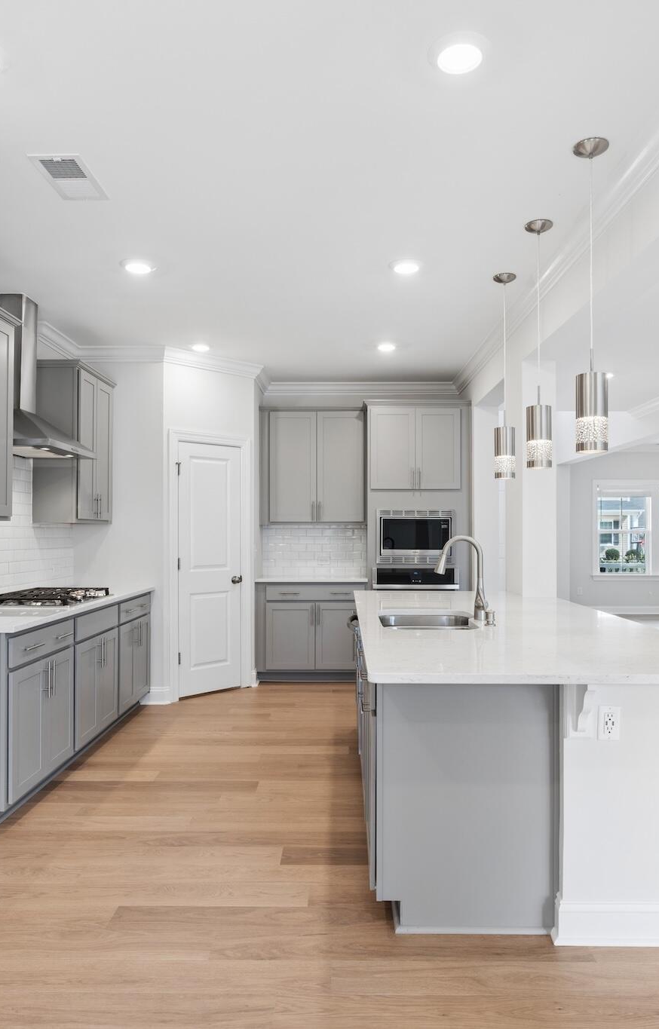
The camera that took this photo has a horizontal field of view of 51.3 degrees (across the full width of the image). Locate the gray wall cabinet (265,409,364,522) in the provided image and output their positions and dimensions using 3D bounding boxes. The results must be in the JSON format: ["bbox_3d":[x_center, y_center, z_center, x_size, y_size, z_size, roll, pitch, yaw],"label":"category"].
[{"bbox_3d":[-0.119,-0.437,6.518,0.930,1.090,0.340,0,-2,1],"label":"gray wall cabinet"}]

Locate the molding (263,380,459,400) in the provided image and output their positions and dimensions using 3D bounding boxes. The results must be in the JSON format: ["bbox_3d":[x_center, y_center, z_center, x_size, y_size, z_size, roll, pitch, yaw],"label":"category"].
[{"bbox_3d":[0.309,-1.185,6.509,1.867,0.120,0.100,0,-1,1],"label":"molding"}]

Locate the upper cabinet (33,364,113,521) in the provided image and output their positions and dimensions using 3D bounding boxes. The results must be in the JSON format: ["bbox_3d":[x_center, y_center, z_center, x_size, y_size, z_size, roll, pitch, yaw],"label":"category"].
[{"bbox_3d":[-1.838,-0.478,4.984,0.330,1.109,0.680,0,-1,1],"label":"upper cabinet"}]

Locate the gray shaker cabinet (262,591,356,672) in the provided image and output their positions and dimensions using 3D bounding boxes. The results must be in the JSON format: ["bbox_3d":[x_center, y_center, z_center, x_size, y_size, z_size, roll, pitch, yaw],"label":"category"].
[{"bbox_3d":[-0.125,1.008,6.210,0.910,0.826,0.620,0,-1,1],"label":"gray shaker cabinet"}]

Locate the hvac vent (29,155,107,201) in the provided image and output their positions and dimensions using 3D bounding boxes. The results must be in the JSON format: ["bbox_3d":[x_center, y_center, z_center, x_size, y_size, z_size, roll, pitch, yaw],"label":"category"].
[{"bbox_3d":[-1.018,-1.316,2.705,0.192,0.025,0.363,0,-1,1],"label":"hvac vent"}]

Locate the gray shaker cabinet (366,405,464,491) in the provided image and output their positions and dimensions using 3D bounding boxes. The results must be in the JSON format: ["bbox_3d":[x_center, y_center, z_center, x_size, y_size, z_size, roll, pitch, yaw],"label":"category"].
[{"bbox_3d":[0.751,-0.573,6.232,0.849,0.753,0.620,0,-1,1],"label":"gray shaker cabinet"}]

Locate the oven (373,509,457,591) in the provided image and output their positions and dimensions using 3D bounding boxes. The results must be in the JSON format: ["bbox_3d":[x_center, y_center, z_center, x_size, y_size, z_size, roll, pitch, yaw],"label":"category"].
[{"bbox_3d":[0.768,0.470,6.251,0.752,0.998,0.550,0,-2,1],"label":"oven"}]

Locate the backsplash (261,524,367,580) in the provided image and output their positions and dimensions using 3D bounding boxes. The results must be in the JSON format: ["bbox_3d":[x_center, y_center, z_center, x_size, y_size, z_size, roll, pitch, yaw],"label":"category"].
[{"bbox_3d":[-0.155,0.334,6.525,0.979,0.458,0.018,0,-1,1],"label":"backsplash"}]

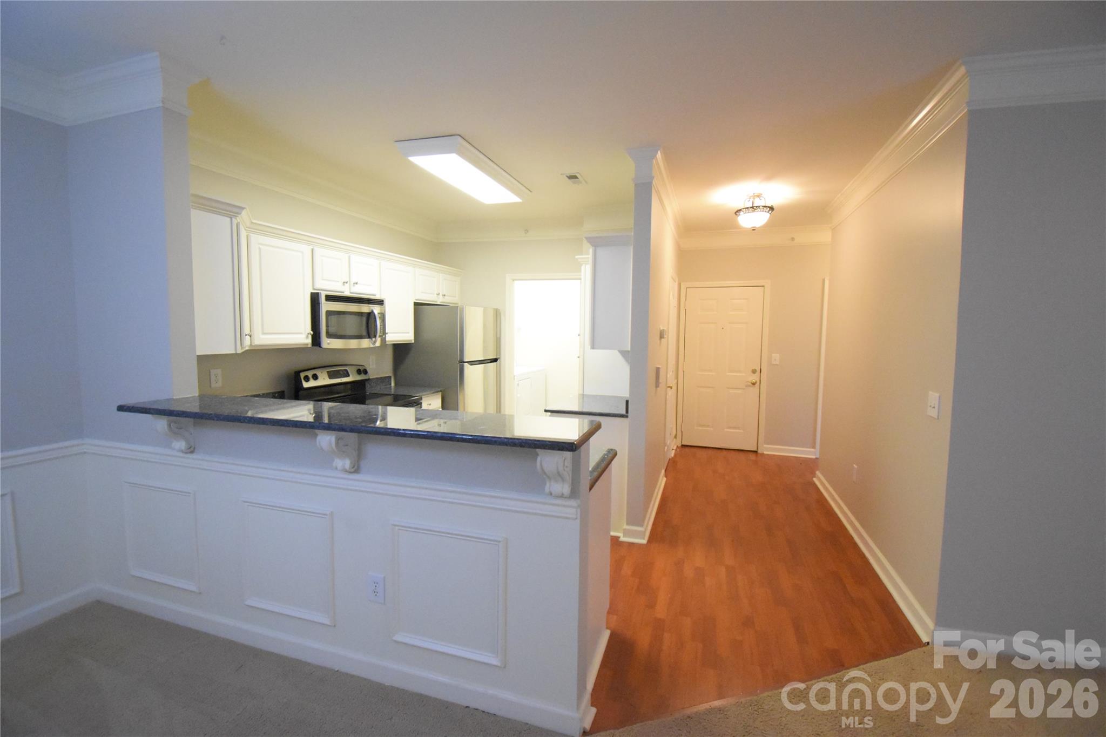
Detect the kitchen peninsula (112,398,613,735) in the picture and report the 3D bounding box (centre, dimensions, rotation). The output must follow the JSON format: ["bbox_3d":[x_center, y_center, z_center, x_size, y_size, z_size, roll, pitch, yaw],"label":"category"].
[{"bbox_3d":[-0.811,0.747,2.193,2.141,1.140,0.869,2,5,18],"label":"kitchen peninsula"}]

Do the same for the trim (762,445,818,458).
[{"bbox_3d":[2.911,1.026,5.671,0.590,0.100,0.030,2,5,18],"label":"trim"}]

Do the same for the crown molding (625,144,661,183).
[{"bbox_3d":[0.592,-1.344,3.045,0.225,0.209,0.061,2,5,19],"label":"crown molding"}]

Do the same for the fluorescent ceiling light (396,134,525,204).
[{"bbox_3d":[-0.595,-1.440,3.469,0.462,0.086,1.230,2,5,19],"label":"fluorescent ceiling light"}]

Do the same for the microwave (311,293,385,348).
[{"bbox_3d":[-1.772,-0.388,3.817,0.406,0.409,0.751,2,5,18],"label":"microwave"}]

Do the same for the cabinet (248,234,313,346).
[{"bbox_3d":[-2.009,-0.521,3.225,0.319,0.750,0.490,2,5,18],"label":"cabinet"}]

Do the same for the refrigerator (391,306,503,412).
[{"bbox_3d":[-1.074,0.233,4.827,0.835,1.713,0.754,2,5,19],"label":"refrigerator"}]

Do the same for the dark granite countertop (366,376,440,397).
[{"bbox_3d":[-1.432,0.182,4.283,0.607,0.159,0.466,2,5,19],"label":"dark granite countertop"}]

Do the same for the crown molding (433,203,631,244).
[{"bbox_3d":[-0.244,-1.528,4.991,2.495,0.204,0.310,2,5,18],"label":"crown molding"}]

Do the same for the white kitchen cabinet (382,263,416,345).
[{"bbox_3d":[-1.544,-0.620,4.255,0.327,0.770,0.456,2,5,19],"label":"white kitchen cabinet"}]

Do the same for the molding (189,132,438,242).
[{"bbox_3d":[-1.777,-1.423,3.923,0.066,0.202,2.854,2,5,19],"label":"molding"}]

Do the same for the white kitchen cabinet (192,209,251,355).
[{"bbox_3d":[-1.993,-0.487,2.627,0.577,0.771,0.476,2,5,19],"label":"white kitchen cabinet"}]

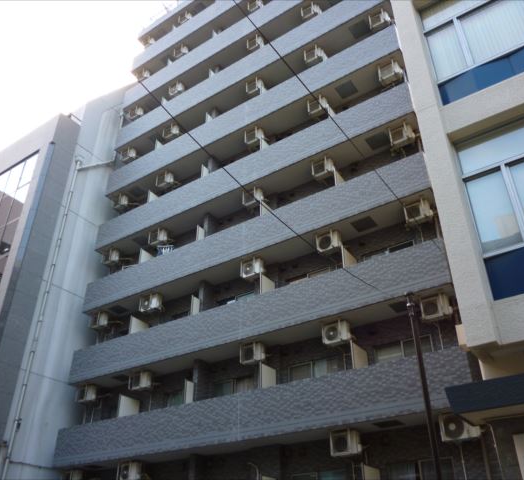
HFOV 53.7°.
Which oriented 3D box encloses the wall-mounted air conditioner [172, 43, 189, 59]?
[{"bbox_3d":[-4.285,-9.978,27.656,0.700,0.540,0.280,-20,-38,28],"label":"wall-mounted air conditioner"}]

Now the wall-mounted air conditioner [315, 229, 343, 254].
[{"bbox_3d":[2.090,0.105,15.870,0.670,0.523,0.270,-20,-37,28],"label":"wall-mounted air conditioner"}]

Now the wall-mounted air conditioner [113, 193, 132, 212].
[{"bbox_3d":[-6.534,-1.715,23.859,0.670,0.523,0.270,-20,-37,28],"label":"wall-mounted air conditioner"}]

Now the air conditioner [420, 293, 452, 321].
[{"bbox_3d":[4.426,1.747,13.138,0.700,0.540,0.280,-20,-38,28],"label":"air conditioner"}]

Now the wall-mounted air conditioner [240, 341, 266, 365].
[{"bbox_3d":[-0.257,3.447,15.647,0.670,0.523,0.270,-20,-37,28],"label":"wall-mounted air conditioner"}]

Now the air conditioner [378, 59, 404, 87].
[{"bbox_3d":[4.406,-5.682,17.643,0.670,0.523,0.270,-20,-37,28],"label":"air conditioner"}]

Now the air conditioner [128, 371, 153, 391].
[{"bbox_3d":[-4.225,4.939,18.128,0.700,0.540,0.280,-20,-38,28],"label":"air conditioner"}]

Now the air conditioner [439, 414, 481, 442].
[{"bbox_3d":[4.404,4.245,11.568,0.750,0.550,0.280,-20,-38,28],"label":"air conditioner"}]

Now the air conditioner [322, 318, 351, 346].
[{"bbox_3d":[2.088,2.600,14.313,0.670,0.523,0.270,-20,-37,28],"label":"air conditioner"}]

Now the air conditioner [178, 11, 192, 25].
[{"bbox_3d":[-4.317,-12.455,29.257,0.700,0.540,0.280,-20,-38,28],"label":"air conditioner"}]

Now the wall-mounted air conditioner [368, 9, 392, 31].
[{"bbox_3d":[4.387,-8.066,19.146,0.670,0.523,0.270,-20,-37,28],"label":"wall-mounted air conditioner"}]

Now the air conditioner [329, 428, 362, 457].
[{"bbox_3d":[2.091,5.028,12.795,0.670,0.523,0.270,-20,-37,28],"label":"air conditioner"}]

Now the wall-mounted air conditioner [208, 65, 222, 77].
[{"bbox_3d":[-2.228,-8.123,24.809,0.700,0.540,0.280,-20,-38,28],"label":"wall-mounted air conditioner"}]

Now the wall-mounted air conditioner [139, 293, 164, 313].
[{"bbox_3d":[-4.199,2.440,19.695,0.700,0.540,0.280,-20,-38,28],"label":"wall-mounted air conditioner"}]

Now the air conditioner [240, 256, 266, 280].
[{"bbox_3d":[-0.294,0.999,17.443,0.700,0.540,0.280,-20,-38,28],"label":"air conditioner"}]

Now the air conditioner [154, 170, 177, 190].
[{"bbox_3d":[-4.205,-2.570,22.542,0.670,0.523,0.270,-20,-37,28],"label":"air conditioner"}]

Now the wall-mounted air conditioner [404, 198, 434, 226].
[{"bbox_3d":[4.424,-0.767,14.559,0.670,0.523,0.270,-20,-37,28],"label":"wall-mounted air conditioner"}]

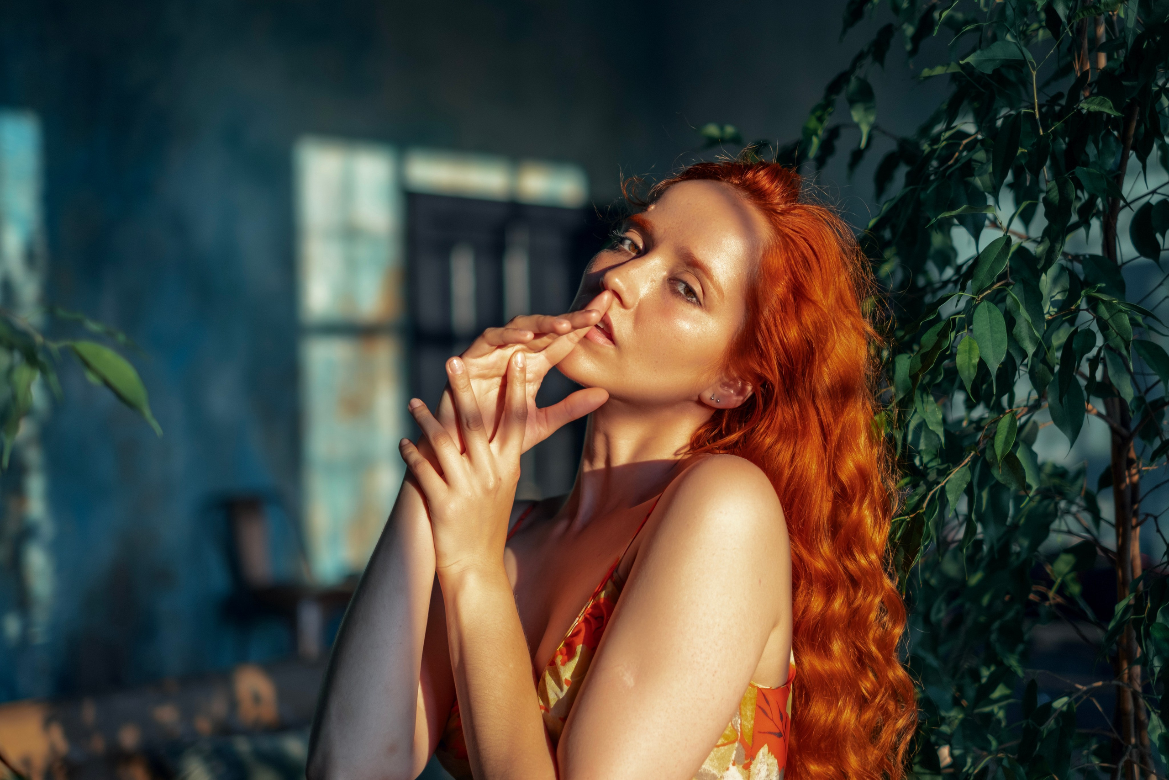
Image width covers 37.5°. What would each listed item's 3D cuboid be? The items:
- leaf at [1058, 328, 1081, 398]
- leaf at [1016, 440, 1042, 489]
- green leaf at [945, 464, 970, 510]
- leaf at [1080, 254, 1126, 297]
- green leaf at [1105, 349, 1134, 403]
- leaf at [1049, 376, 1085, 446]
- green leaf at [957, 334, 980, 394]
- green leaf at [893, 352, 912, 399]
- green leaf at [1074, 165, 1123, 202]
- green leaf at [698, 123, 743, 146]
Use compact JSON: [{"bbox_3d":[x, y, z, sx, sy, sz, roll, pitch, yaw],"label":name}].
[{"bbox_3d":[0.440,-0.024,1.560,0.014,0.068,0.018,13,-6,15],"label":"leaf"},{"bbox_3d":[0.387,0.066,1.500,0.021,0.047,0.015,-17,0,-29],"label":"leaf"},{"bbox_3d":[0.332,0.086,1.530,0.019,0.045,0.013,21,-14,13],"label":"green leaf"},{"bbox_3d":[0.488,-0.108,1.620,0.036,0.057,0.018,-39,-22,15],"label":"leaf"},{"bbox_3d":[0.467,-0.011,1.500,0.024,0.059,0.015,-23,0,24],"label":"green leaf"},{"bbox_3d":[0.443,0.018,1.580,0.034,0.075,0.017,-4,-14,16],"label":"leaf"},{"bbox_3d":[0.322,-0.020,1.440,0.020,0.053,0.012,-10,-6,-12],"label":"green leaf"},{"bbox_3d":[0.273,-0.011,1.480,0.021,0.046,0.013,6,0,18],"label":"green leaf"},{"bbox_3d":[0.472,-0.189,1.580,0.055,0.024,0.018,43,17,23],"label":"green leaf"},{"bbox_3d":[0.136,-0.255,1.720,0.043,0.022,0.028,-2,12,-11],"label":"green leaf"}]

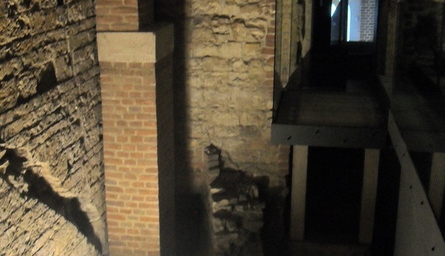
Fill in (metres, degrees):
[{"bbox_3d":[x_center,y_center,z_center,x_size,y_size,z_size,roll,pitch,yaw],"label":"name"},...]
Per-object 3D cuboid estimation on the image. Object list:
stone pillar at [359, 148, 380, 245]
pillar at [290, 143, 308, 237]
[{"bbox_3d":[1.442,0.643,5.903,0.141,1.023,0.150,3,16,9],"label":"stone pillar"},{"bbox_3d":[0.771,0.617,6.011,0.148,1.038,0.150,3,16,9],"label":"pillar"}]

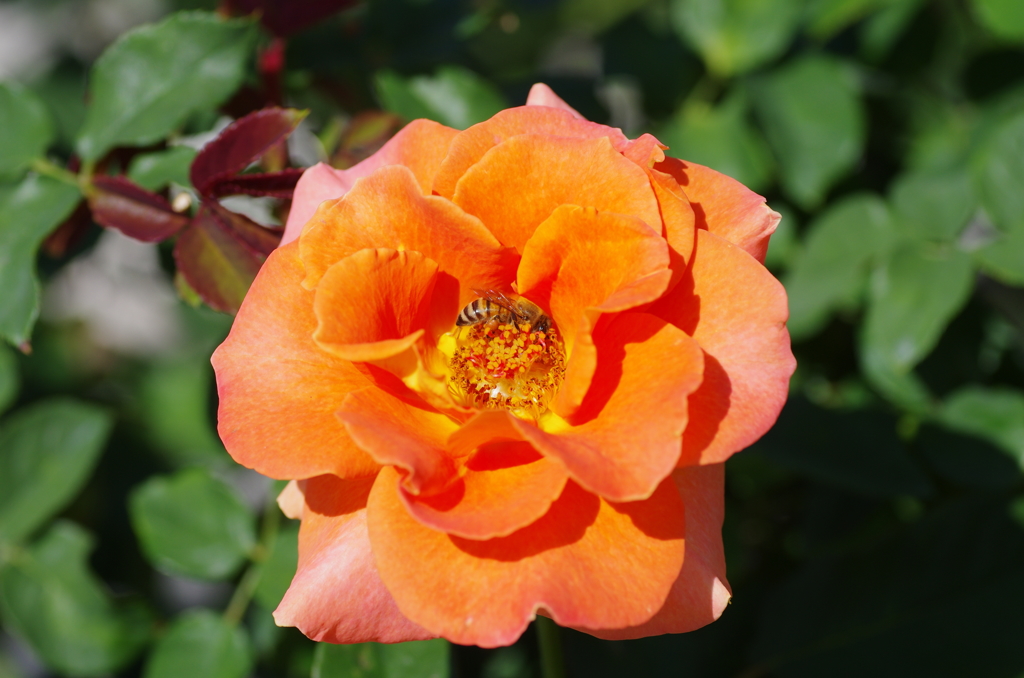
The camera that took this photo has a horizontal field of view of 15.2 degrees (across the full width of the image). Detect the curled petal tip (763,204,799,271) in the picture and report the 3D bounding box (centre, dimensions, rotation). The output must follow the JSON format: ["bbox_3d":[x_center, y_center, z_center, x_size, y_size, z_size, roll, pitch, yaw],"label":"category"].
[{"bbox_3d":[0.038,-0.015,0.550,0.005,0.009,0.006,0,10,0],"label":"curled petal tip"}]

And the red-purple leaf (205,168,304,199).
[{"bbox_3d":[-0.041,-0.025,0.622,0.018,0.005,0.010,-11,44,-21],"label":"red-purple leaf"}]

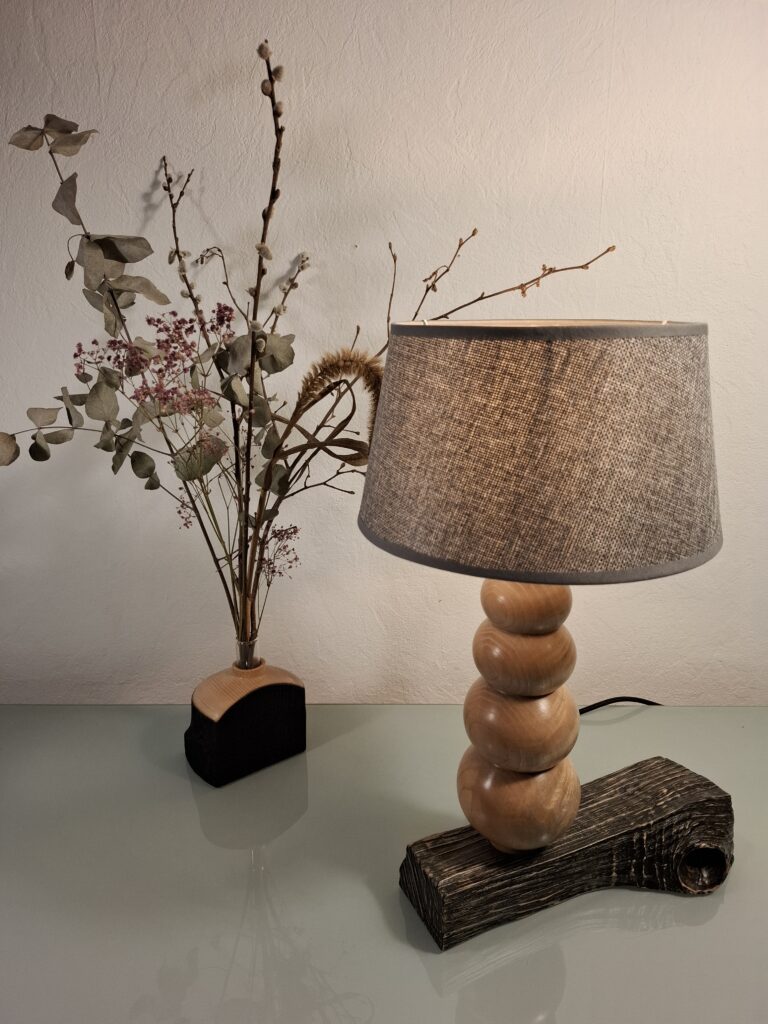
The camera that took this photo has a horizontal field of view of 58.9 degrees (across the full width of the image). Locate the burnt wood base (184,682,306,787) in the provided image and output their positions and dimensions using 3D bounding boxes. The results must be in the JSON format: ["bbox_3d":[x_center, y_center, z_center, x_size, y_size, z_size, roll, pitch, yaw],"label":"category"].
[{"bbox_3d":[-0.166,0.248,0.815,0.130,0.109,0.058,-12,20,-34],"label":"burnt wood base"}]

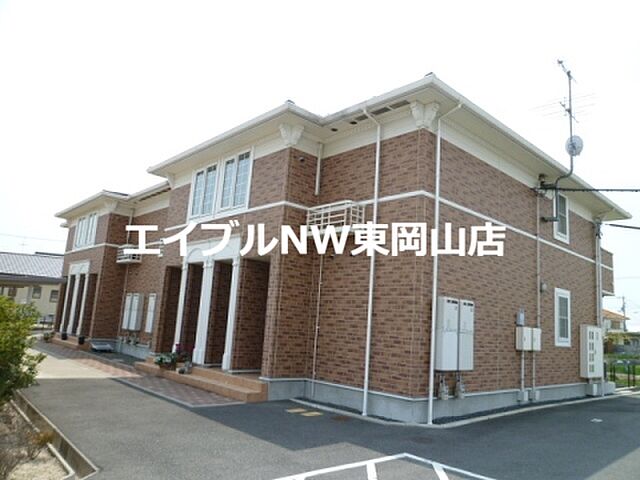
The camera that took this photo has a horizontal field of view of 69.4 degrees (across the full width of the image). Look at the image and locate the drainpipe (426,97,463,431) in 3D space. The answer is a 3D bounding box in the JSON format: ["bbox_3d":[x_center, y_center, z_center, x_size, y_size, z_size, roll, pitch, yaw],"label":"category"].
[{"bbox_3d":[2.198,0.307,8.094,0.070,5.680,0.490,13,-13,-41],"label":"drainpipe"}]

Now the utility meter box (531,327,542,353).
[{"bbox_3d":[4.888,2.276,10.550,0.465,0.487,0.145,13,-13,-41],"label":"utility meter box"}]

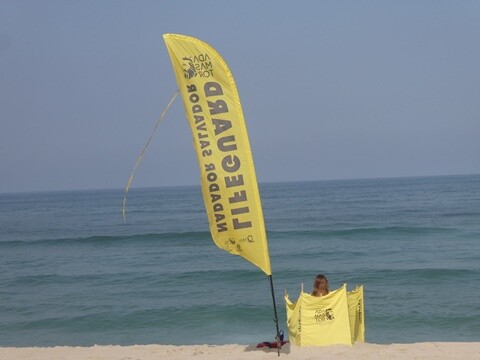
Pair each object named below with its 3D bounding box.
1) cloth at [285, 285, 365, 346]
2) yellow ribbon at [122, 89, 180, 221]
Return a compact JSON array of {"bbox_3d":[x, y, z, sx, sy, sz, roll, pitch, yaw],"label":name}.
[{"bbox_3d":[1.250,1.974,15.000,1.100,0.880,0.750,-2,0,7],"label":"cloth"},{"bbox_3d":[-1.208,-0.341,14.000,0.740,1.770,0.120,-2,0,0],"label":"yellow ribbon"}]

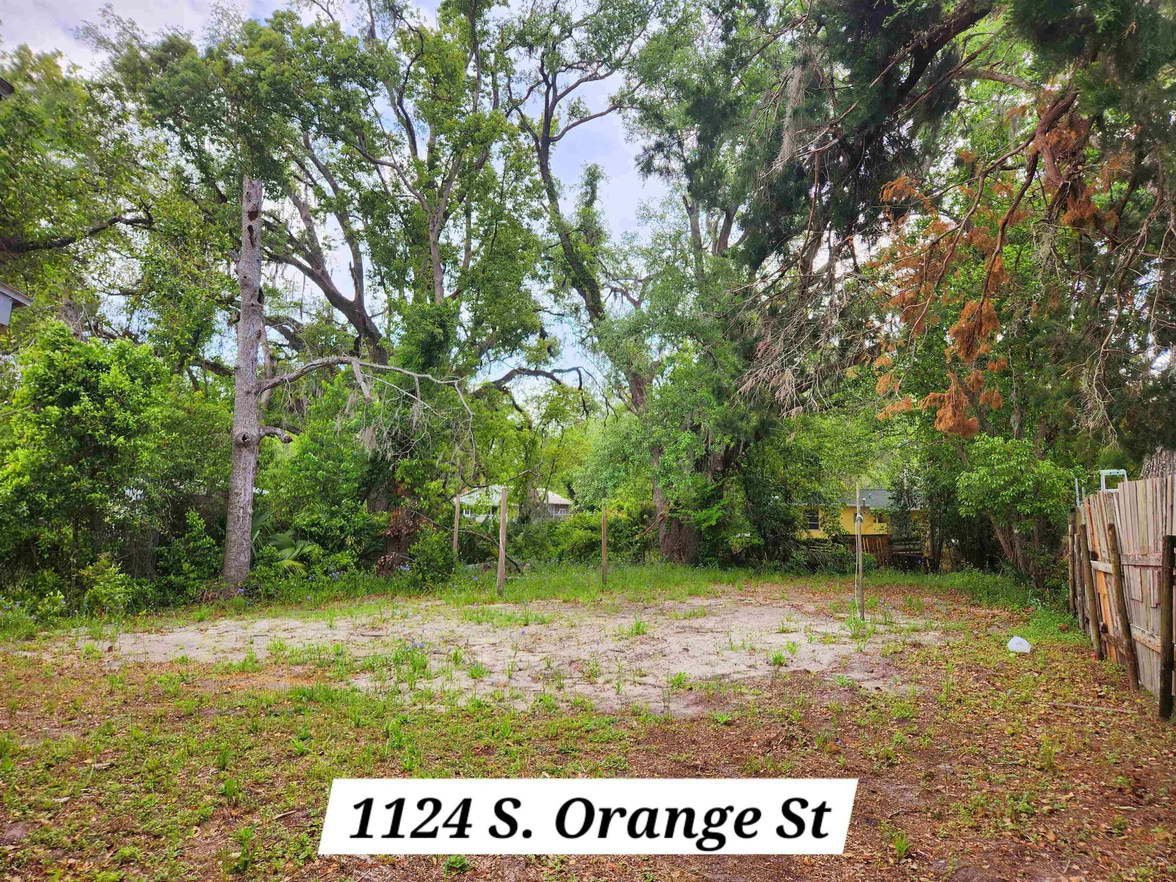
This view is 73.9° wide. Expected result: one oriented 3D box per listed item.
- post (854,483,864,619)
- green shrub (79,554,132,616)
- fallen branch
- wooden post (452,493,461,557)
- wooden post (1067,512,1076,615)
[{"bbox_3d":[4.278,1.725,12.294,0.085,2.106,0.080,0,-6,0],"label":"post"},{"bbox_3d":[-8.063,2.395,13.125,0.800,0.939,0.750,3,-7,-31],"label":"green shrub"},{"bbox_3d":[-3.402,2.832,22.000,3.182,1.785,0.700,0,-6,0],"label":"fallen branch"},{"bbox_3d":[-3.441,2.472,20.364,0.100,2.235,0.100,0,-6,0],"label":"wooden post"},{"bbox_3d":[7.843,1.990,12.741,0.100,1.668,0.100,-3,-6,28],"label":"wooden post"}]

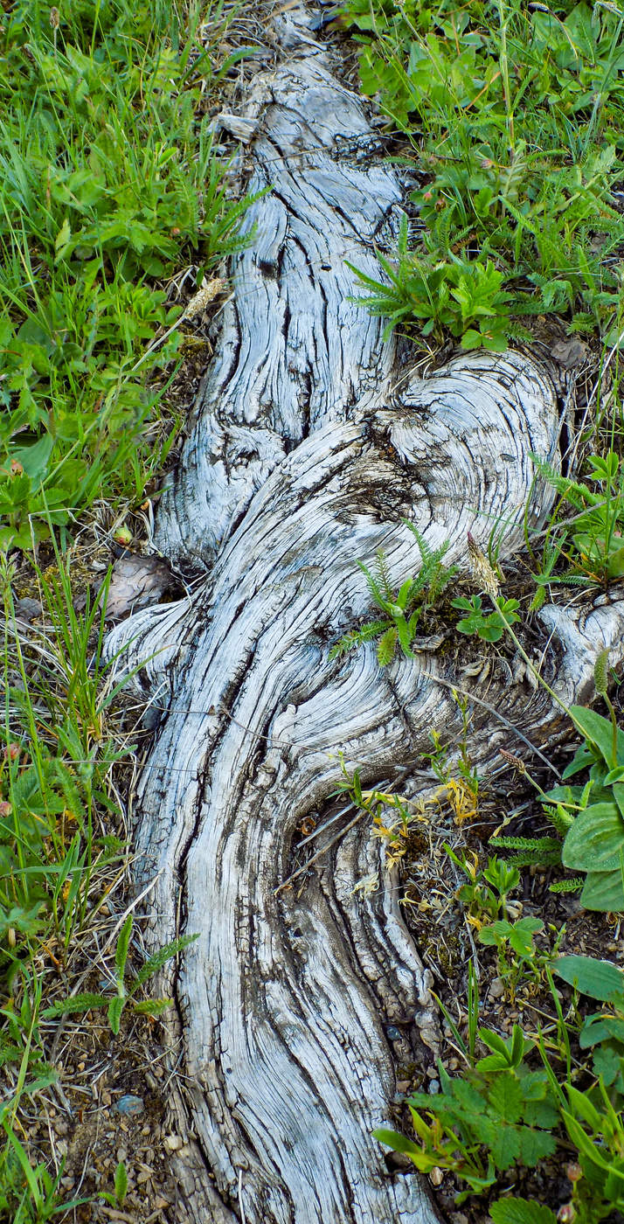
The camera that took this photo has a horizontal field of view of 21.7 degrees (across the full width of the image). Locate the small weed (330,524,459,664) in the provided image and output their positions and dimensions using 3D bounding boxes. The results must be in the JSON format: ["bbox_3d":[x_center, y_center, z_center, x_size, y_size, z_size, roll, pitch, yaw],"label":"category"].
[{"bbox_3d":[0.062,-0.015,1.230,0.095,0.063,0.085,0,49,0],"label":"small weed"}]

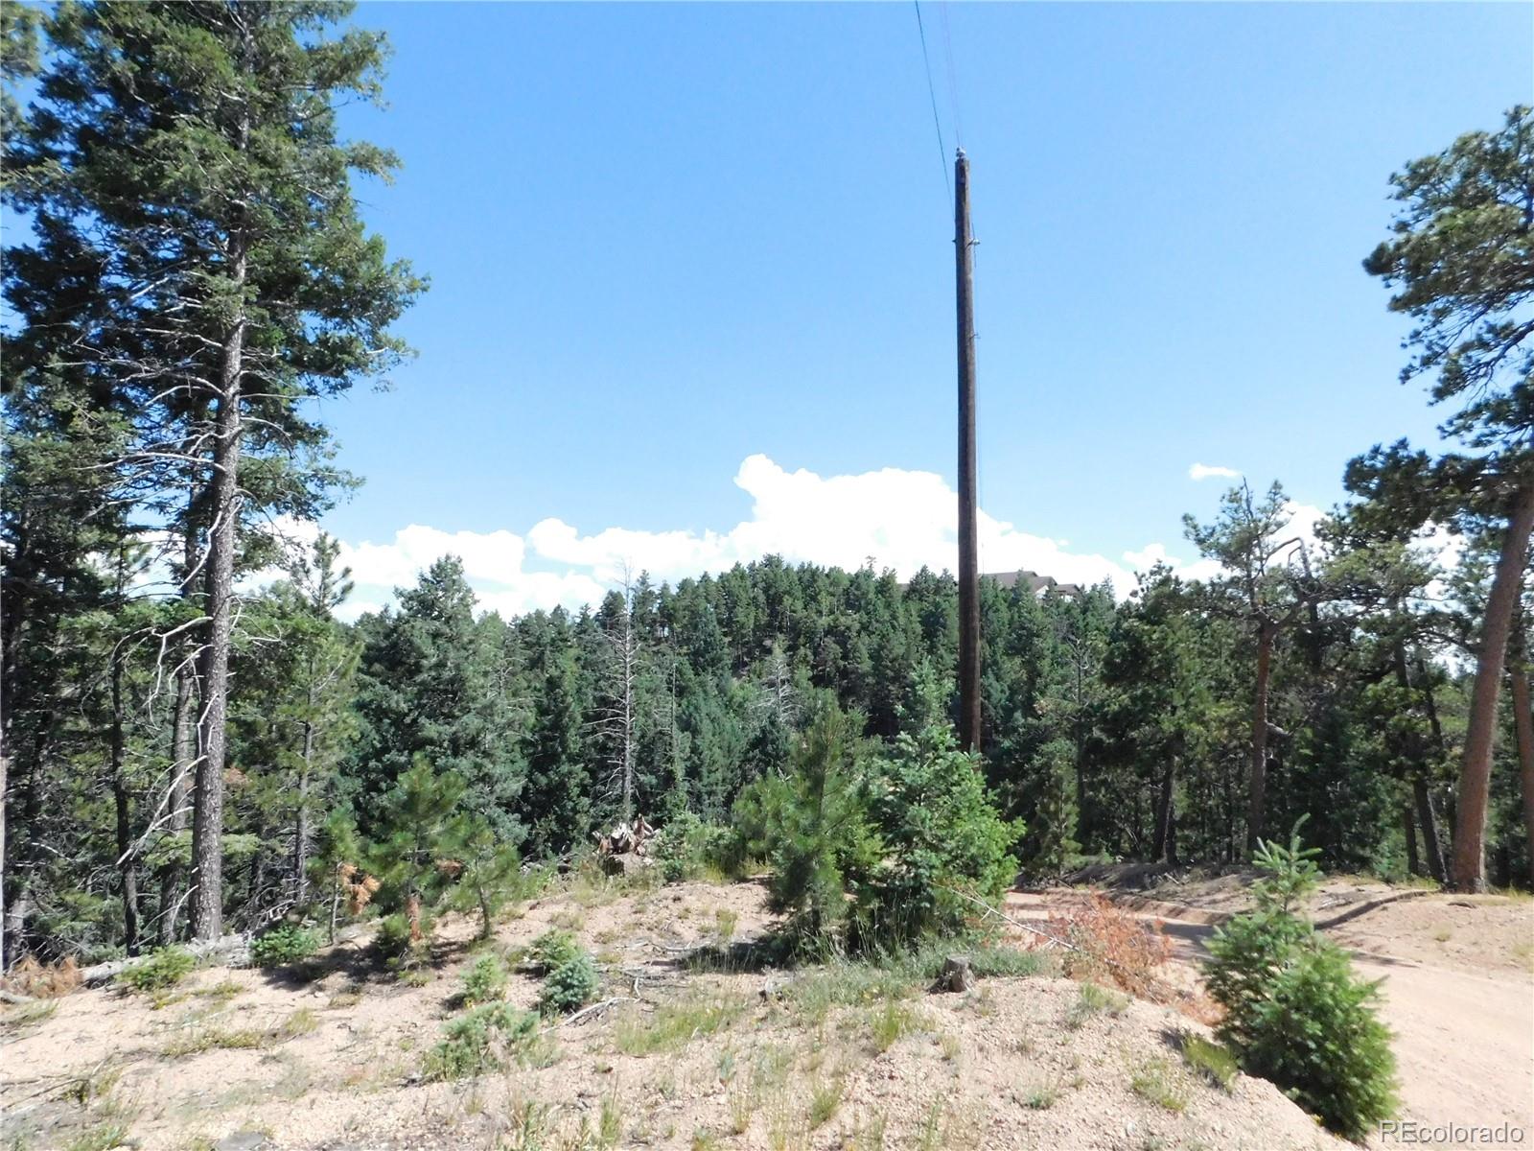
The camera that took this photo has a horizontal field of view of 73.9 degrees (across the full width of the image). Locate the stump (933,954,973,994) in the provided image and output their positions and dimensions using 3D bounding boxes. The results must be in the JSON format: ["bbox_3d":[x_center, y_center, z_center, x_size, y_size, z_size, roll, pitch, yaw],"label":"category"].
[{"bbox_3d":[1.426,3.025,7.750,0.290,0.255,0.270,-1,-5,10],"label":"stump"}]

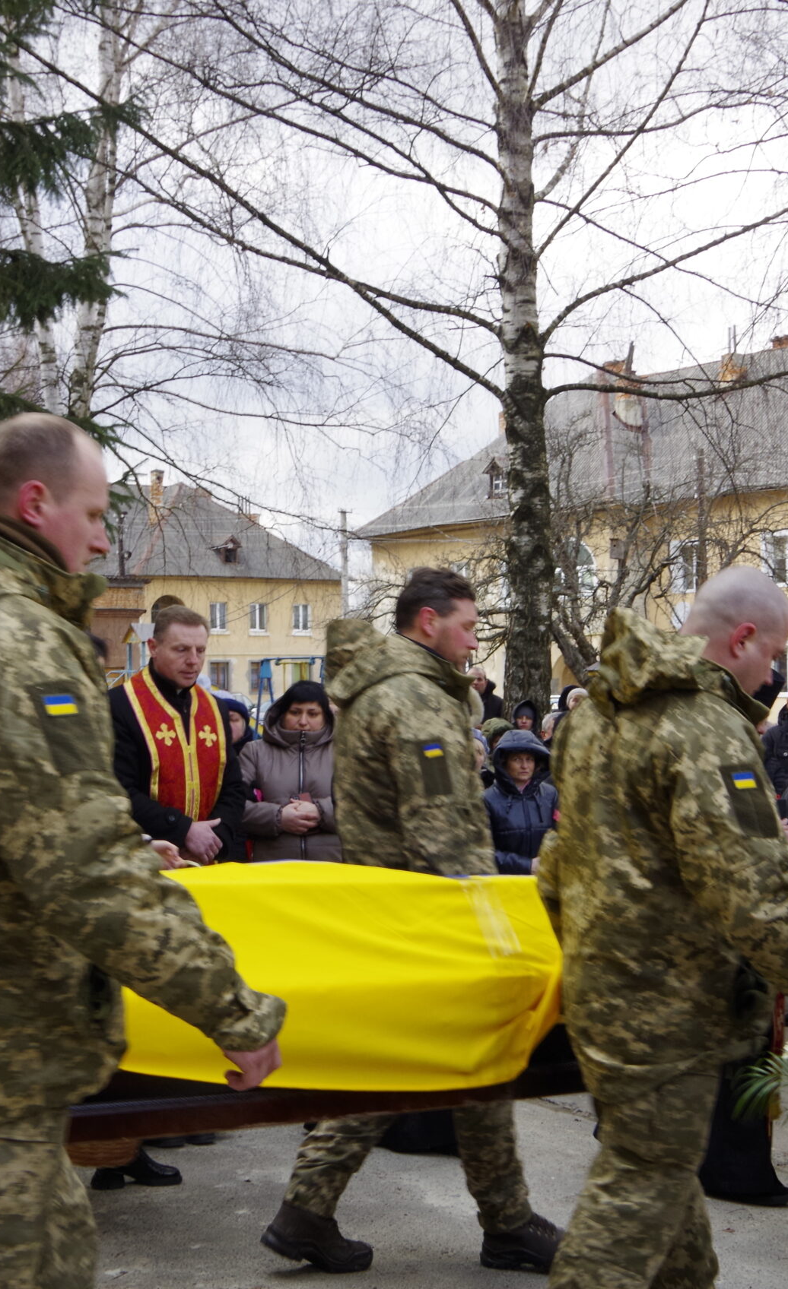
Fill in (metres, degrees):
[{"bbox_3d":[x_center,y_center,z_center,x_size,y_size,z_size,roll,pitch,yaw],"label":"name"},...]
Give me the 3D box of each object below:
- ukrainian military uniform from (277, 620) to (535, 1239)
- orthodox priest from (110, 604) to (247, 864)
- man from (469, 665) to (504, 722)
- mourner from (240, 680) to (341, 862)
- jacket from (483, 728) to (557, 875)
[{"bbox_3d":[0.029,0.714,3.650,0.620,1.520,0.540,0,-2,-18],"label":"ukrainian military uniform"},{"bbox_3d":[-0.651,0.755,4.469,0.580,1.750,0.420,0,-2,-12],"label":"orthodox priest"},{"bbox_3d":[0.766,1.041,11.969,0.520,1.720,0.340,-2,-2,30],"label":"man"},{"bbox_3d":[-0.332,0.904,5.272,0.540,1.550,0.380,0,-2,-3],"label":"mourner"},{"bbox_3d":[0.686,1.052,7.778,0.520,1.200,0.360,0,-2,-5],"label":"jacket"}]

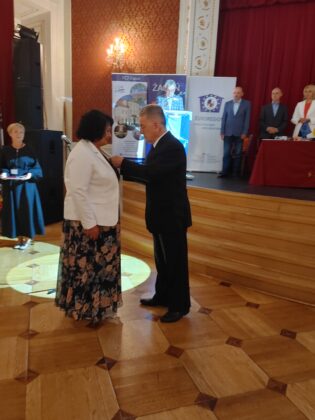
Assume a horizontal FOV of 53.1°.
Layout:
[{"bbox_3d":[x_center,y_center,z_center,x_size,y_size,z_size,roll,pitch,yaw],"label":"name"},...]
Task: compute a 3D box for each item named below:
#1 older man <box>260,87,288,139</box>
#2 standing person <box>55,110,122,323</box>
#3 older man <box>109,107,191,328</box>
[{"bbox_3d":[2.224,-1.480,6.189,0.540,1.720,0.350,6,12,14],"label":"older man"},{"bbox_3d":[-0.539,0.066,2.583,0.540,1.690,0.560,-1,12,-17],"label":"standing person"},{"bbox_3d":[-0.051,0.041,2.635,0.660,1.760,0.520,3,12,2],"label":"older man"}]

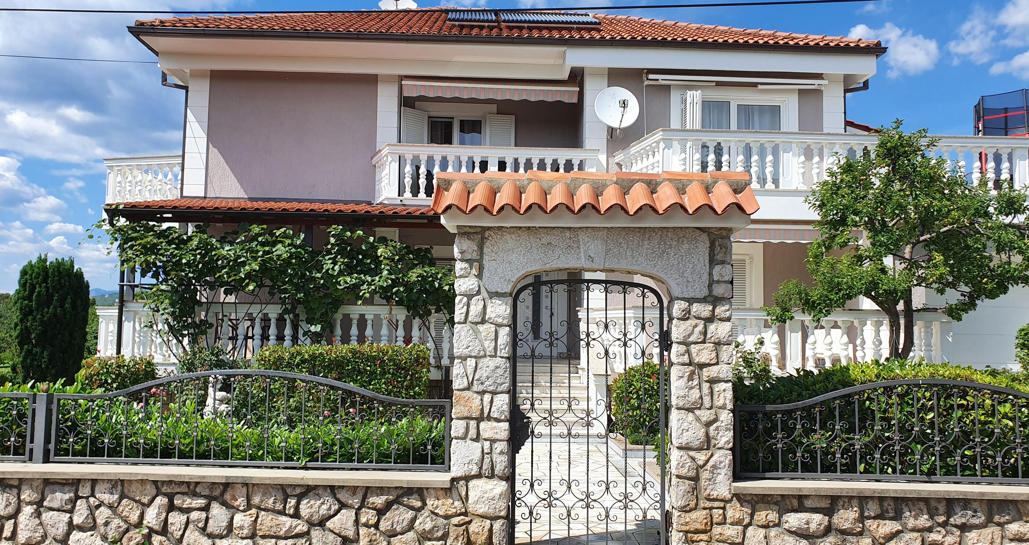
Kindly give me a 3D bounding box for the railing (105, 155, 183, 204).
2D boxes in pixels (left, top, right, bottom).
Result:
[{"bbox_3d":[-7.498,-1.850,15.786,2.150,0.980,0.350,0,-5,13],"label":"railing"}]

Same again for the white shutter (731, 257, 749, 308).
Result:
[{"bbox_3d":[4.105,0.699,14.622,0.600,2.000,0.060,1,-4,-2],"label":"white shutter"}]

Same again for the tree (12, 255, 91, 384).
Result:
[{"bbox_3d":[-9.122,1.203,15.081,1.450,3.060,1.450,1,-4,0],"label":"tree"}]

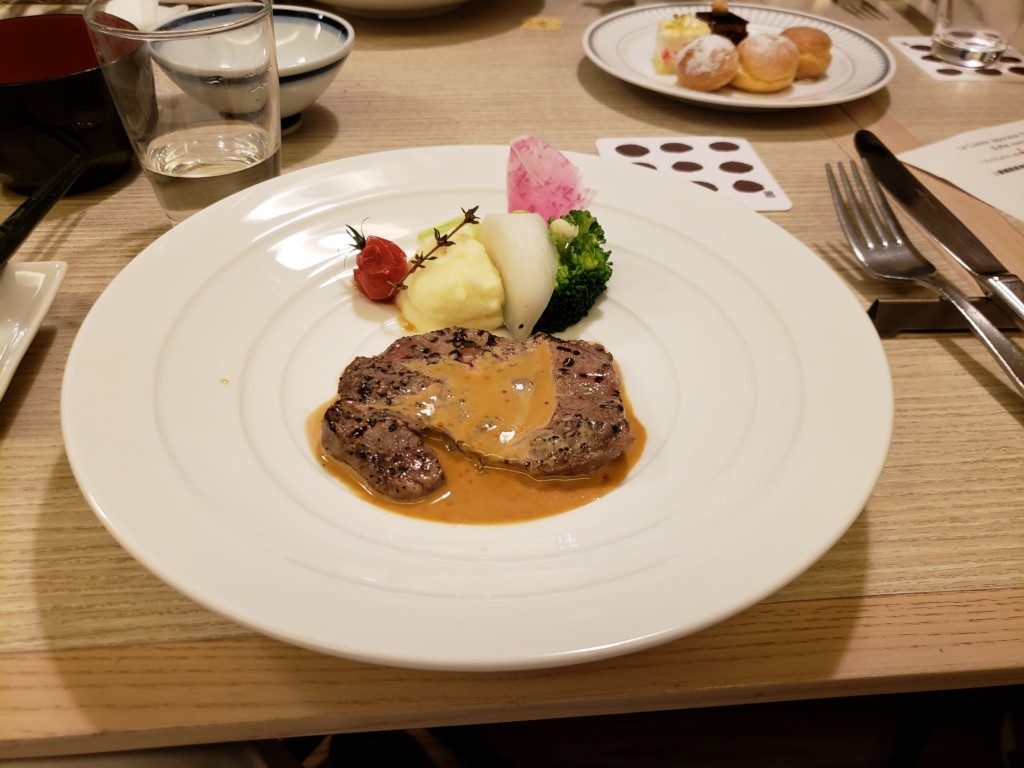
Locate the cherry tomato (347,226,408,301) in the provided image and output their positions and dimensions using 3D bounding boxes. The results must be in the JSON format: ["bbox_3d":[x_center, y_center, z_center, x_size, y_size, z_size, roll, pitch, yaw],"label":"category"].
[{"bbox_3d":[-0.053,-0.046,0.303,0.024,0.026,0.024,2,41,0],"label":"cherry tomato"}]

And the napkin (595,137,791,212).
[{"bbox_3d":[0.096,-0.116,0.421,0.091,0.003,0.089,0,41,-2],"label":"napkin"}]

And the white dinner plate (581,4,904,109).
[{"bbox_3d":[0.151,-0.223,0.528,0.207,0.023,0.207,2,41,0],"label":"white dinner plate"}]

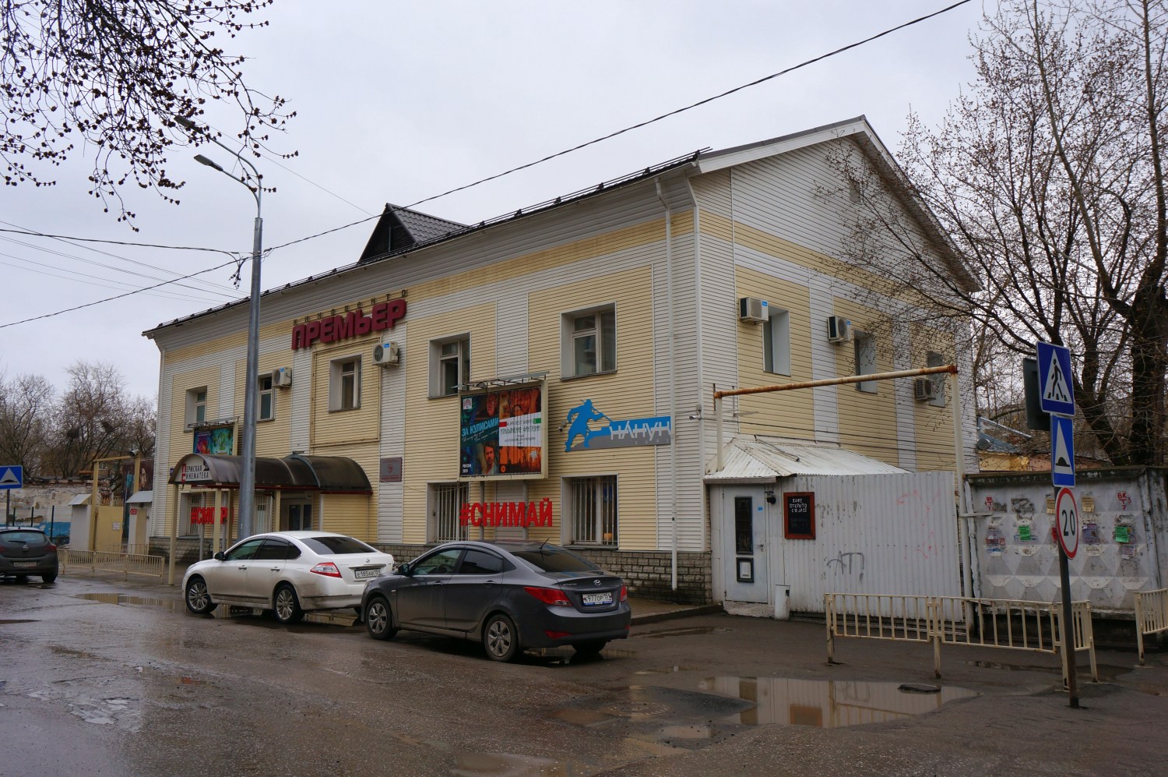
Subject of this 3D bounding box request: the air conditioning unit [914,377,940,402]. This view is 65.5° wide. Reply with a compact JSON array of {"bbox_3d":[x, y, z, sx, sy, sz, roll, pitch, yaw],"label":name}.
[{"bbox_3d":[8.922,0.049,23.668,0.780,0.530,0.280,7,-11,-44],"label":"air conditioning unit"}]

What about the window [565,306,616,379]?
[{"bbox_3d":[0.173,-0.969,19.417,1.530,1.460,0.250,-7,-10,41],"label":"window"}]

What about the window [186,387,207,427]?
[{"bbox_3d":[-13.944,0.776,32.915,1.650,1.500,0.270,-7,-10,44],"label":"window"}]

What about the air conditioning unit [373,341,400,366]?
[{"bbox_3d":[-5.121,-0.881,23.560,0.790,0.530,0.280,-7,-10,41],"label":"air conditioning unit"}]

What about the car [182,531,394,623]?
[{"bbox_3d":[-5.461,3.385,16.645,4.820,1.480,1.800,-6,-9,38],"label":"car"}]

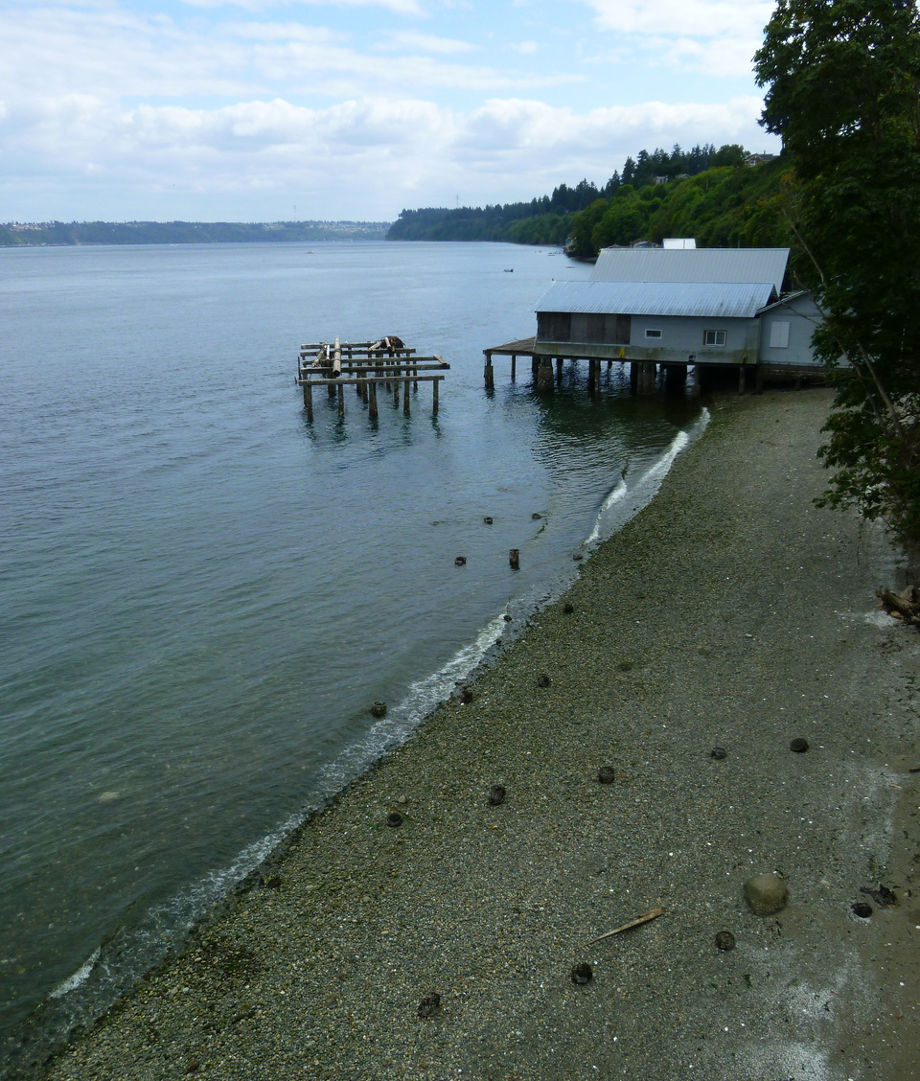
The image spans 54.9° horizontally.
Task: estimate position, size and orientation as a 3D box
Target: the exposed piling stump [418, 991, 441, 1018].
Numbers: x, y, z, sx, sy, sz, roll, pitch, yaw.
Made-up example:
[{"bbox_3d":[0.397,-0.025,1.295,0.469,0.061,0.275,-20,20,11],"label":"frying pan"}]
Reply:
[{"bbox_3d":[-0.428,6.588,12.570,0.300,0.220,0.300,-1,19,0],"label":"exposed piling stump"}]

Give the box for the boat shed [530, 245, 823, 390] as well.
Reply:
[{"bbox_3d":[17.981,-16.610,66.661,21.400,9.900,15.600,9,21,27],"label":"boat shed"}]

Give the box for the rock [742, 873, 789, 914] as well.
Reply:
[{"bbox_3d":[4.220,4.868,12.210,0.620,0.460,0.570,-1,19,0],"label":"rock"}]

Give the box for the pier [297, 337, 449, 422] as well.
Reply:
[{"bbox_3d":[-6.729,-12.804,67.478,10.831,2.800,21.372,-3,19,-8],"label":"pier"}]

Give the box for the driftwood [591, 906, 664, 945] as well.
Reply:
[{"bbox_3d":[2.562,5.930,13.635,1.423,0.100,0.140,-10,21,-25],"label":"driftwood"}]

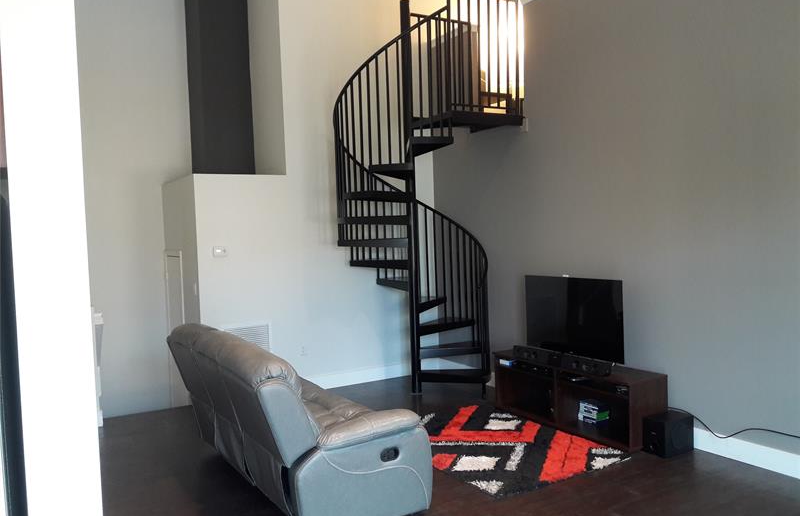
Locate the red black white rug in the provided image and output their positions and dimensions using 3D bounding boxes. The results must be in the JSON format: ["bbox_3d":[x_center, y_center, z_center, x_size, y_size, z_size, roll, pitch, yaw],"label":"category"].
[{"bbox_3d":[0.672,1.386,4.947,1.232,0.032,1.779,-3,2,-29],"label":"red black white rug"}]

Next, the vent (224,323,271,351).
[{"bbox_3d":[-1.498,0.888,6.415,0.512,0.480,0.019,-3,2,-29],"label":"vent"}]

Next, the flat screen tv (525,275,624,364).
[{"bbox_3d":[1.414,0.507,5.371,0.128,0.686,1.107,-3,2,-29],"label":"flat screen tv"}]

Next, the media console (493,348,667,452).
[{"bbox_3d":[1.431,1.117,5.353,0.426,0.486,1.549,-3,2,-29],"label":"media console"}]

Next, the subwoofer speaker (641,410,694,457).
[{"bbox_3d":[1.916,1.249,4.598,0.330,0.240,0.173,-3,2,-29],"label":"subwoofer speaker"}]

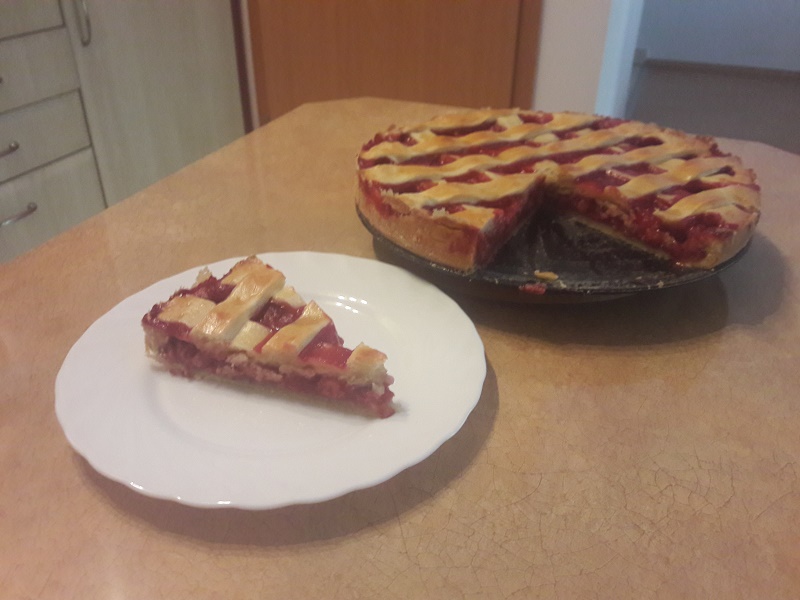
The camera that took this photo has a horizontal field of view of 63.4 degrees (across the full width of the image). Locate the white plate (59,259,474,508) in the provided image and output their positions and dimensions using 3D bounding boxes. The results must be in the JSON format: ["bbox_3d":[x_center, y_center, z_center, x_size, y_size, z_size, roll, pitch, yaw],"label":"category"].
[{"bbox_3d":[-0.058,0.031,0.321,0.201,0.019,0.201,1,31,0],"label":"white plate"}]

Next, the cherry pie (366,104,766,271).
[{"bbox_3d":[0.100,-0.087,0.443,0.257,0.032,0.250,0,31,-2],"label":"cherry pie"}]

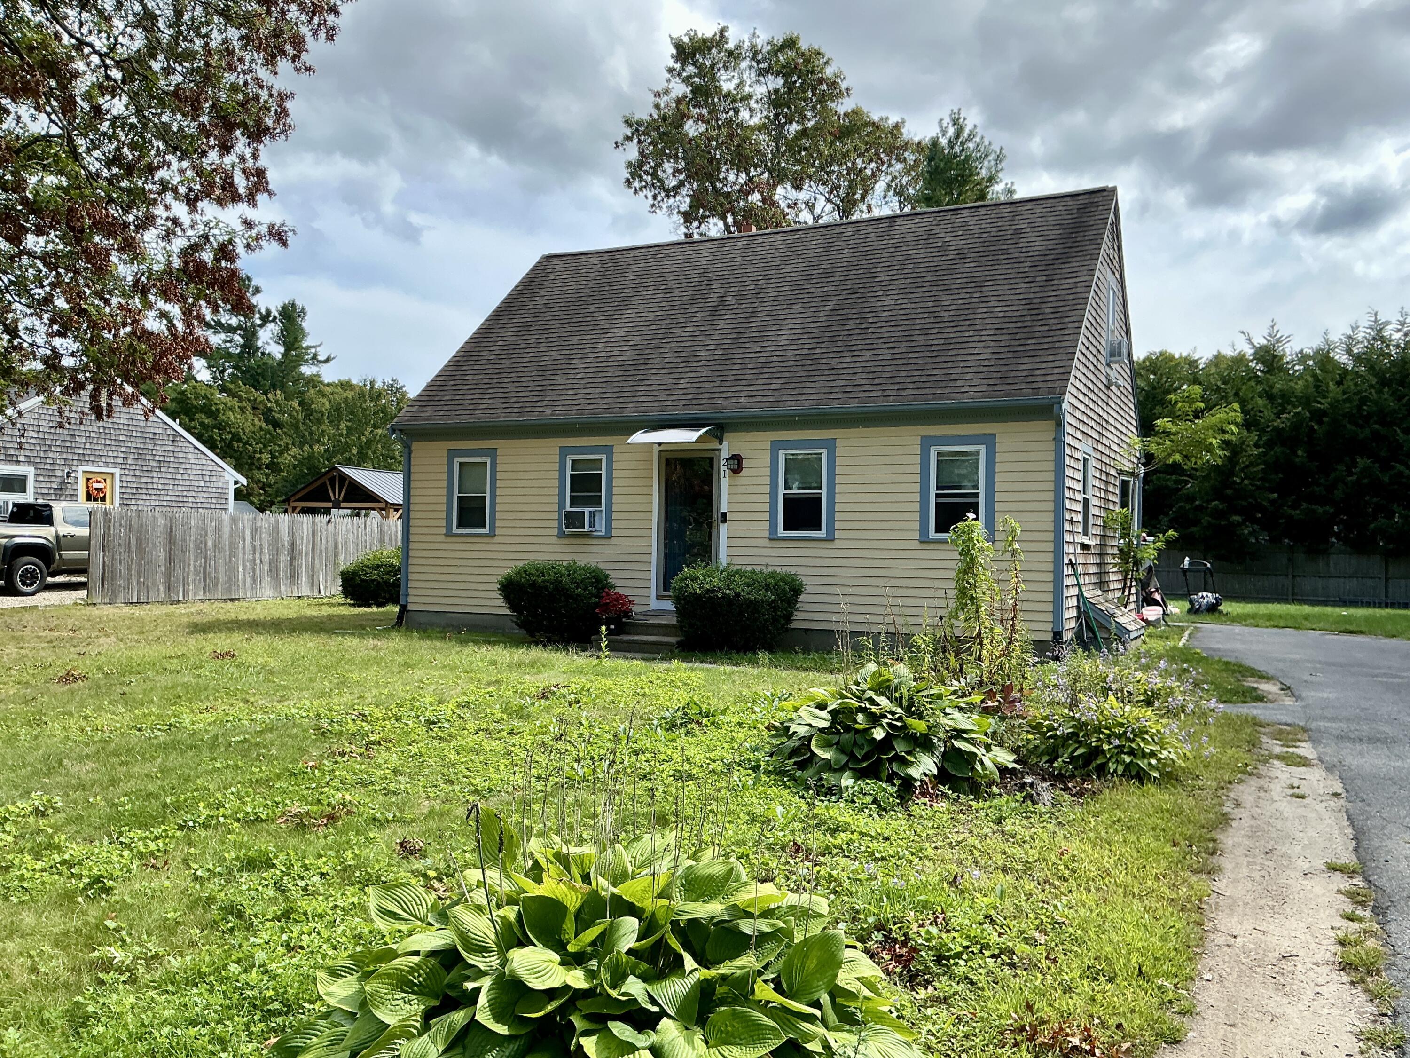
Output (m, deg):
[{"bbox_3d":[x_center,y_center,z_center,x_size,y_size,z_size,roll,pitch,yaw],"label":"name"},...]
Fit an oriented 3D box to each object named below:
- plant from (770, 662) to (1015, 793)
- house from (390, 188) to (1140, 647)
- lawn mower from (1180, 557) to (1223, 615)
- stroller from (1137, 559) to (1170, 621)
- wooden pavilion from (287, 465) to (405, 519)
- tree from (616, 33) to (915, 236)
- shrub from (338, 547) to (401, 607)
[{"bbox_3d":[1.188,1.153,7.300,1.550,0.660,1.500,1,-1,9],"label":"plant"},{"bbox_3d":[1.547,-1.736,18.719,9.960,6.770,8.350,1,-1,27],"label":"house"},{"bbox_3d":[9.398,1.140,21.600,0.580,1.020,1.400,1,-1,6],"label":"lawn mower"},{"bbox_3d":[8.106,1.142,20.800,0.900,1.060,0.600,0,-1,35],"label":"stroller"},{"bbox_3d":[-9.428,-0.107,33.556,3.600,3.270,4.200,1,-1,22],"label":"wooden pavilion"},{"bbox_3d":[1.749,-6.056,31.500,8.500,15.500,8.200,1,-1,0],"label":"tree"},{"bbox_3d":[-6.257,0.944,22.300,1.750,1.170,1.600,1,-1,-15],"label":"shrub"}]

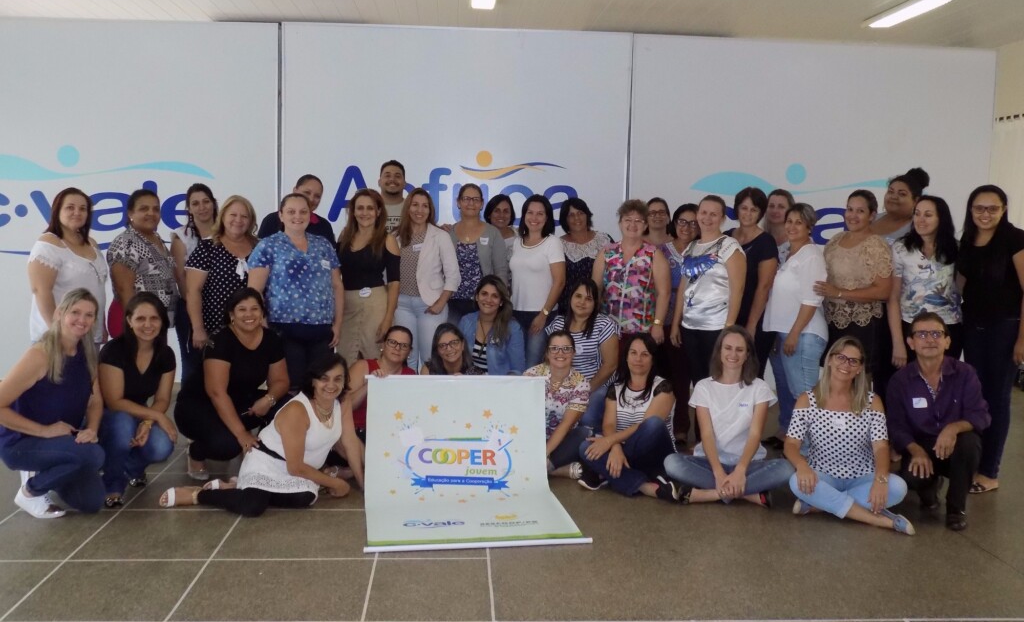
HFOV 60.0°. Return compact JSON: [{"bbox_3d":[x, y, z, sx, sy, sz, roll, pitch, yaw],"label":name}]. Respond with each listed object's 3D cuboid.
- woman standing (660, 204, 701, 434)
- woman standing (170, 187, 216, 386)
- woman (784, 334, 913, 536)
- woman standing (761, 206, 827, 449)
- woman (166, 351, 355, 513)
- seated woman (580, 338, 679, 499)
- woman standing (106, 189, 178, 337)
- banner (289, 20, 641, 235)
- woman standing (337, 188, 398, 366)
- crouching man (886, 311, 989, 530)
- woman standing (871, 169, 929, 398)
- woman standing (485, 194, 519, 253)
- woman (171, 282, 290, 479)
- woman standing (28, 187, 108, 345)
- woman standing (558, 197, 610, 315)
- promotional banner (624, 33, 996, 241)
[{"bbox_3d":[1.129,0.097,5.879,0.450,1.605,0.320,2,6,11],"label":"woman standing"},{"bbox_3d":[-1.899,0.036,5.428,0.450,1.610,0.300,0,7,-15],"label":"woman standing"},{"bbox_3d":[1.719,0.585,4.547,0.640,0.900,0.660,4,7,18],"label":"woman"},{"bbox_3d":[1.765,0.139,5.570,0.360,1.615,0.460,-4,8,-38],"label":"woman standing"},{"bbox_3d":[-1.264,0.586,4.529,0.946,0.723,0.579,-3,7,-33],"label":"woman"},{"bbox_3d":[0.661,0.533,4.946,0.540,0.860,0.700,2,7,8],"label":"seated woman"},{"bbox_3d":[-2.118,0.110,5.122,0.360,1.609,0.460,5,8,34],"label":"woman standing"},{"bbox_3d":[-0.464,-0.825,7.349,2.840,2.960,0.040,1,6,-3],"label":"banner"},{"bbox_3d":[-0.895,0.070,5.397,0.430,1.600,0.300,2,6,3],"label":"woman standing"},{"bbox_3d":[2.207,0.518,4.621,0.540,1.040,0.700,4,7,21],"label":"crouching man"},{"bbox_3d":[2.512,0.003,5.854,0.480,1.853,0.360,6,8,39],"label":"woman standing"},{"bbox_3d":[-0.093,0.022,5.998,0.450,1.600,0.300,1,6,-2],"label":"woman standing"},{"bbox_3d":[-1.575,0.400,5.037,0.640,1.073,0.680,-2,7,-28],"label":"woman"},{"bbox_3d":[-2.510,0.110,5.047,0.360,1.610,0.460,7,8,40],"label":"woman standing"},{"bbox_3d":[0.488,0.011,6.184,0.500,1.592,0.320,2,6,6],"label":"woman standing"},{"bbox_3d":[2.625,-0.810,7.845,3.246,3.038,0.070,1,6,-4],"label":"promotional banner"}]

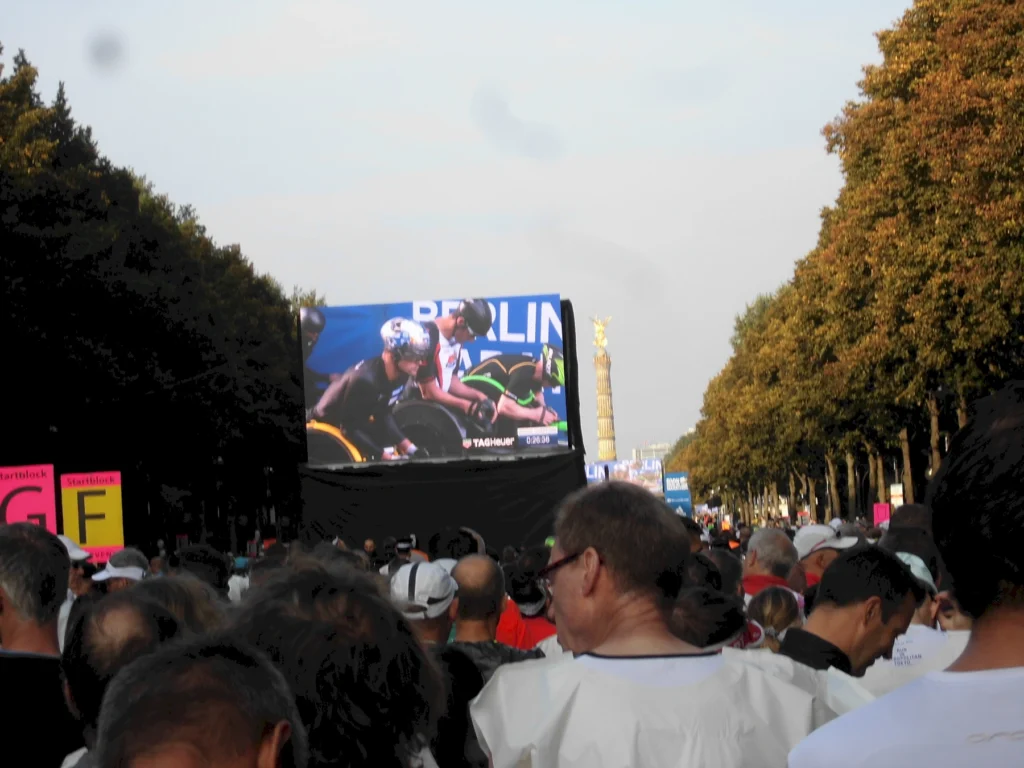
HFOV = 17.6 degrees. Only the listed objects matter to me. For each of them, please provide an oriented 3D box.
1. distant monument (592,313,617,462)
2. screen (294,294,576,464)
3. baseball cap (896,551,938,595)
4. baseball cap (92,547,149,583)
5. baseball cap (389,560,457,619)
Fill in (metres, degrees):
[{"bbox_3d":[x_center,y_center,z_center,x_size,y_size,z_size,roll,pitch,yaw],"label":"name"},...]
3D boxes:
[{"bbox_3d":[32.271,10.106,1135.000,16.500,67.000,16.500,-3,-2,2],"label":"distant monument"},{"bbox_3d":[-2.047,-0.093,88.210,6.900,4.180,0.350,-3,-2,1],"label":"screen"},{"bbox_3d":[1.043,0.519,8.800,0.180,0.160,0.265,-4,-2,14],"label":"baseball cap"},{"bbox_3d":[-1.829,0.844,15.500,0.260,0.155,0.180,-4,-2,20],"label":"baseball cap"},{"bbox_3d":[-0.248,0.586,9.400,0.180,0.168,0.265,-4,-2,22],"label":"baseball cap"}]

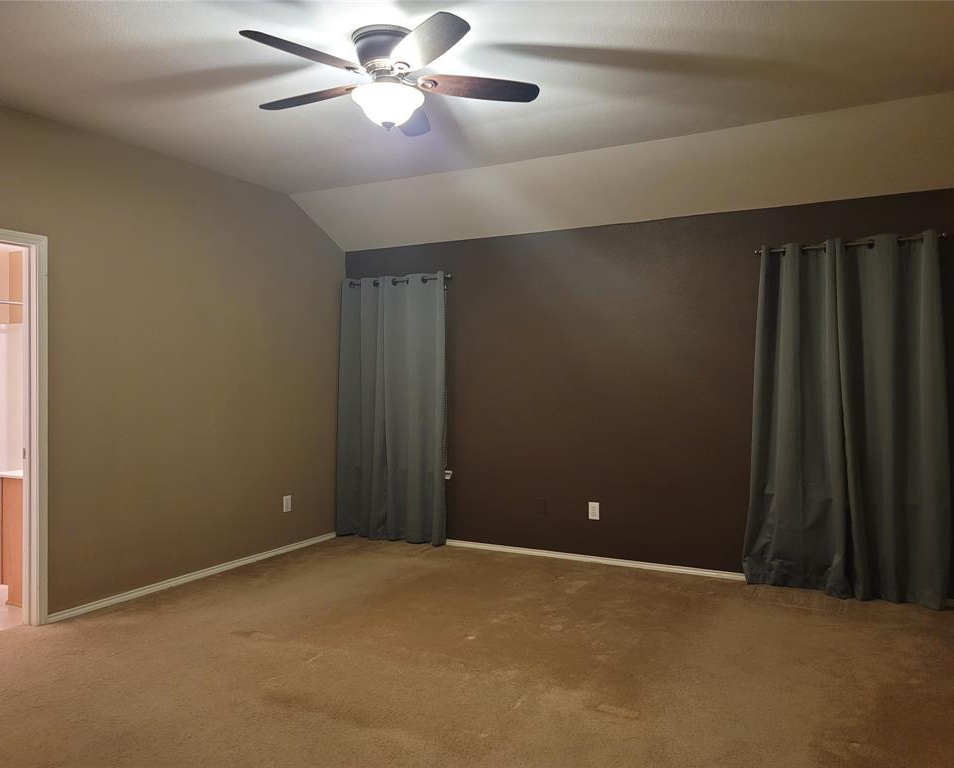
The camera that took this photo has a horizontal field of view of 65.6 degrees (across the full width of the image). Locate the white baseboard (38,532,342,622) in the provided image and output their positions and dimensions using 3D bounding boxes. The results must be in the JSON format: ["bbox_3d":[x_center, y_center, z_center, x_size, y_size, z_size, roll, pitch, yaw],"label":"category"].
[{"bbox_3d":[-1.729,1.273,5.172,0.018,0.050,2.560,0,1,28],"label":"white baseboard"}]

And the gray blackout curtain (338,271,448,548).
[{"bbox_3d":[-0.695,0.204,6.016,1.015,2.155,0.130,0,1,28],"label":"gray blackout curtain"}]

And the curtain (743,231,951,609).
[{"bbox_3d":[2.191,0.209,4.457,1.105,2.155,0.140,0,1,28],"label":"curtain"}]

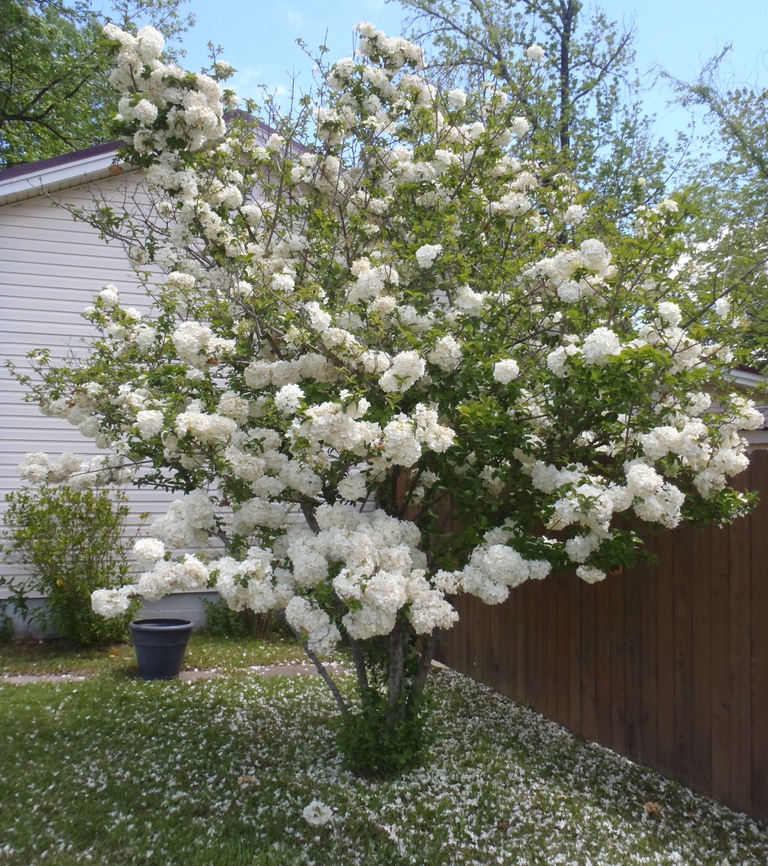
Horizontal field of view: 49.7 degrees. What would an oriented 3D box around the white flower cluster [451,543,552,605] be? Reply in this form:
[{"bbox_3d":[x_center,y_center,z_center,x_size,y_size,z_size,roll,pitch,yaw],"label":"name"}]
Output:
[{"bbox_3d":[0.589,0.709,4.150,0.510,0.310,0.310,1,-3,0],"label":"white flower cluster"}]

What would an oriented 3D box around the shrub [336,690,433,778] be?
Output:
[{"bbox_3d":[0.003,1.736,4.800,0.540,0.460,0.500,1,-3,0],"label":"shrub"}]

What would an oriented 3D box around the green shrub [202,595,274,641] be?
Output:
[{"bbox_3d":[-1.499,1.916,8.650,0.800,0.520,0.550,1,-3,0],"label":"green shrub"}]

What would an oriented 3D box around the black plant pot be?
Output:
[{"bbox_3d":[-1.845,1.804,6.900,0.535,0.440,0.535,1,-3,0],"label":"black plant pot"}]

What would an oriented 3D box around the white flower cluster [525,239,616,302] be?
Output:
[{"bbox_3d":[1.036,-0.902,4.600,0.500,0.340,0.340,1,-3,0],"label":"white flower cluster"}]

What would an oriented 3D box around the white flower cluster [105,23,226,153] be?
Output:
[{"bbox_3d":[-1.213,-1.913,4.600,0.660,0.710,0.500,1,-3,0],"label":"white flower cluster"}]

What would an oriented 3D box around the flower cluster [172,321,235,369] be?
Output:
[{"bbox_3d":[-0.915,-0.444,4.200,0.310,0.240,0.240,1,-3,0],"label":"flower cluster"}]

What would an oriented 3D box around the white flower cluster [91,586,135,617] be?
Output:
[{"bbox_3d":[-1.360,0.844,4.150,0.215,0.160,0.170,1,-3,0],"label":"white flower cluster"}]

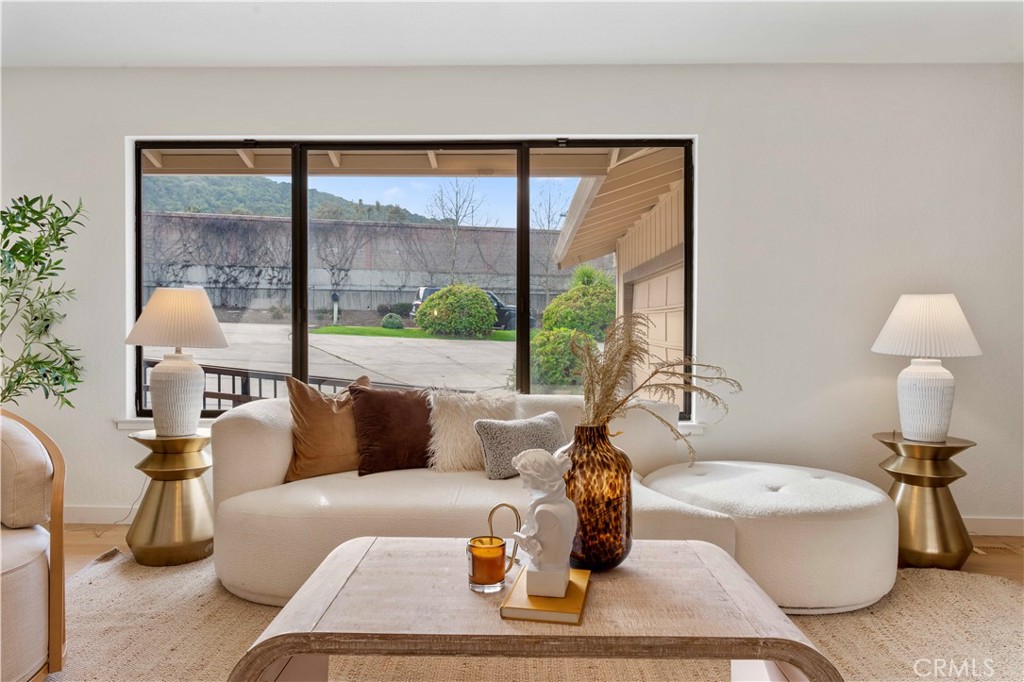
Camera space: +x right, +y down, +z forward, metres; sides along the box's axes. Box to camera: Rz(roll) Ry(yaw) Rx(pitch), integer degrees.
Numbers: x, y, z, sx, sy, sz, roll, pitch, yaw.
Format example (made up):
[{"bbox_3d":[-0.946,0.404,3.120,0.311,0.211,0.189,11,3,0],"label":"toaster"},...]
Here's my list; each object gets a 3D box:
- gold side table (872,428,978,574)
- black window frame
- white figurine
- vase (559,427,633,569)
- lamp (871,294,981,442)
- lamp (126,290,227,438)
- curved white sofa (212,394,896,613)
[{"bbox_3d":[1.903,0.733,3.170,0.411,0.560,0.411,0,1,1],"label":"gold side table"},{"bbox_3d":[-0.545,-0.331,3.710,3.032,1.513,0.100,0,1,1],"label":"black window frame"},{"bbox_3d":[0.072,0.400,1.541,0.140,0.315,0.125,0,1,8],"label":"white figurine"},{"bbox_3d":[0.206,0.399,1.783,0.211,0.358,0.211,0,1,1],"label":"vase"},{"bbox_3d":[1.899,0.118,3.139,0.435,0.670,0.435,0,1,1],"label":"lamp"},{"bbox_3d":[-1.572,0.101,3.212,0.435,0.670,0.435,0,1,1],"label":"lamp"},{"bbox_3d":[0.144,0.636,2.974,2.920,0.735,0.930,0,1,1],"label":"curved white sofa"}]

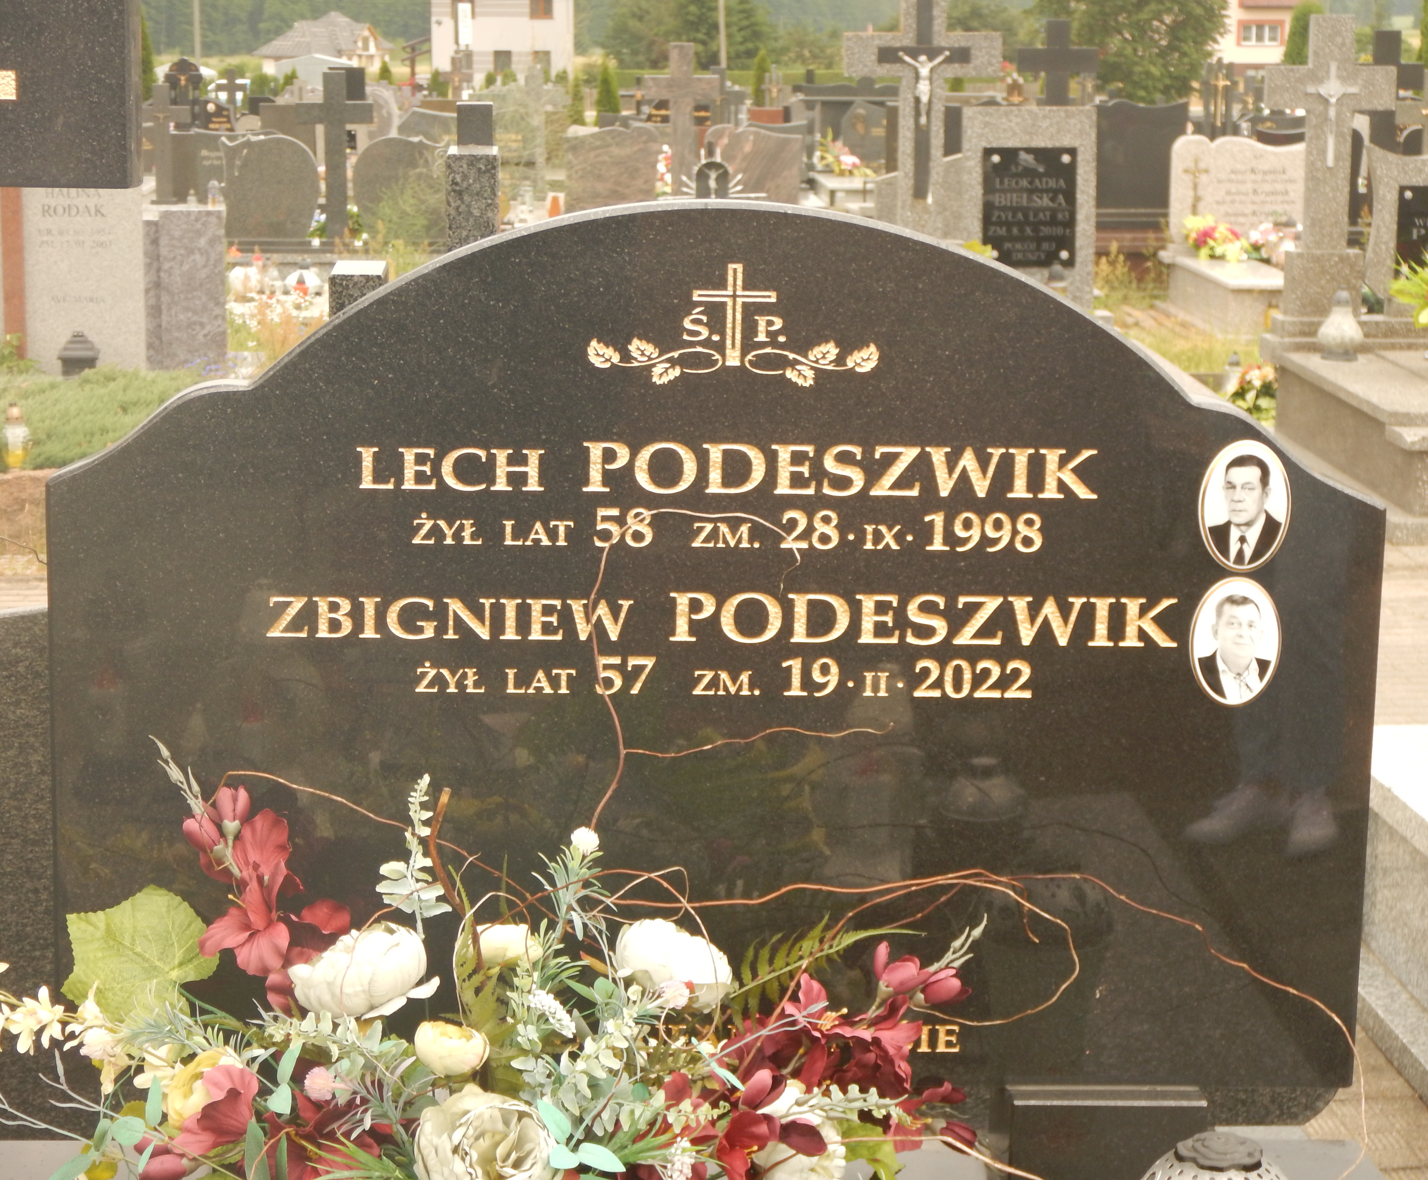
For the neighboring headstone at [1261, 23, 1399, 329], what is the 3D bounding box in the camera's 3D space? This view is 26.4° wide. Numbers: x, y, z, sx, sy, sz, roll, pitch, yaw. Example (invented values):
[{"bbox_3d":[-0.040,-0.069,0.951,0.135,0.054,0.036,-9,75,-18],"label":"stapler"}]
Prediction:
[{"bbox_3d":[2.416,-1.673,12.101,0.514,1.205,0.200,0,10,0],"label":"neighboring headstone"}]

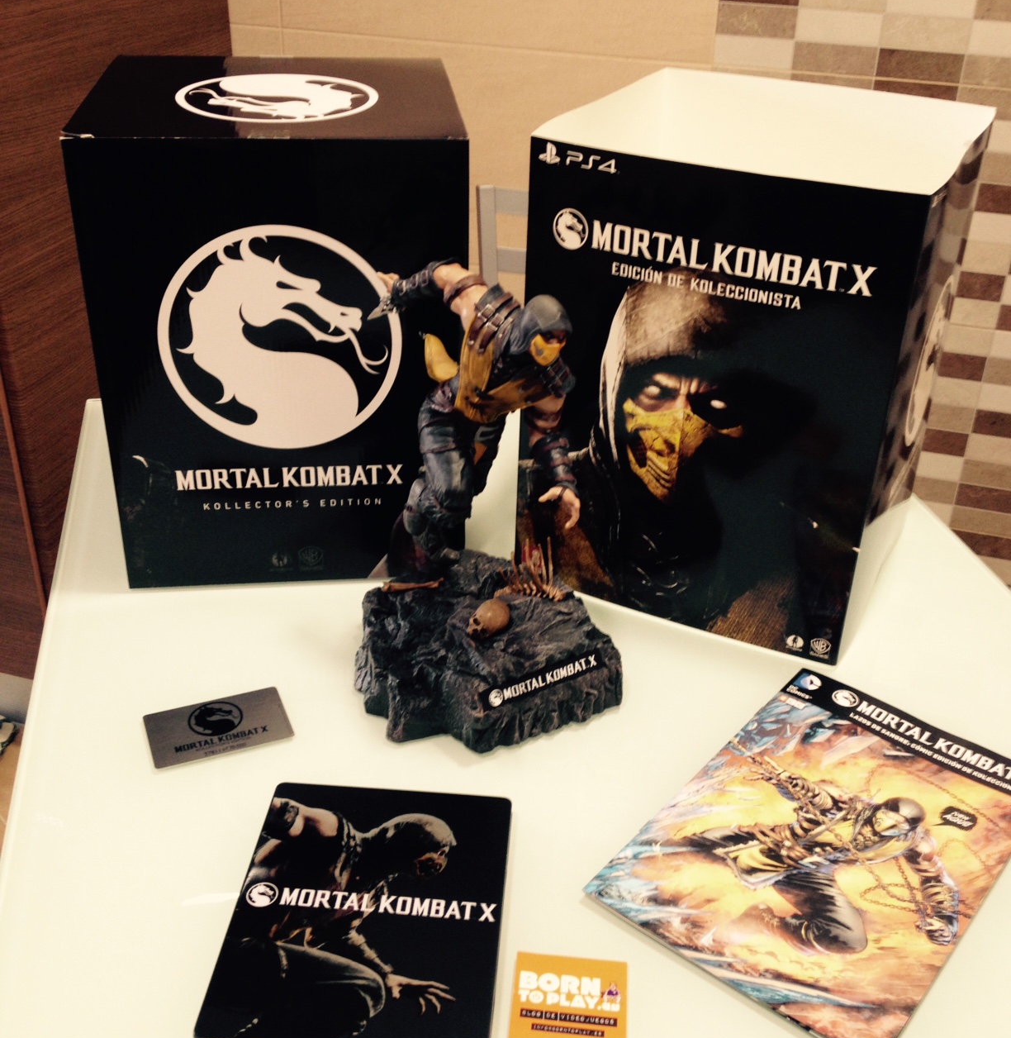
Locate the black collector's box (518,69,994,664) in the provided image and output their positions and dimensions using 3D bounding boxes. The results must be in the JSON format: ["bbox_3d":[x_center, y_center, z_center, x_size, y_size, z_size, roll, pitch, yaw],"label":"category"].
[{"bbox_3d":[0.170,-0.119,0.960,0.239,0.320,0.224,16,34,22],"label":"black collector's box"}]

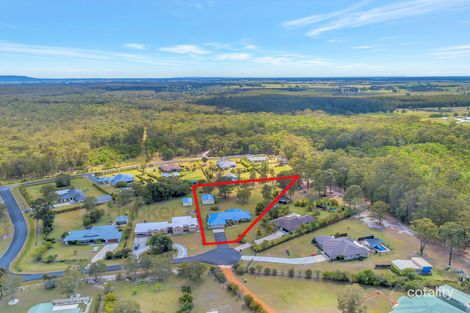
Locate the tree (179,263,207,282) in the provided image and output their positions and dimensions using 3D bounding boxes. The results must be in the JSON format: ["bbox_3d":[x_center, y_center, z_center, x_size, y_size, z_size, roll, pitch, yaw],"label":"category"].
[{"bbox_3d":[-20.100,54.500,148.470,13.000,7.300,13.000,0,14,0],"label":"tree"}]

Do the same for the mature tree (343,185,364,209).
[{"bbox_3d":[77.170,27.240,204.670,12.010,15.630,12.010,0,14,0],"label":"mature tree"}]

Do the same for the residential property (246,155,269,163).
[{"bbox_3d":[23.890,1.960,327.250,21.980,5.080,14.650,-1,14,-5],"label":"residential property"}]

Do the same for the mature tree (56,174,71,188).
[{"bbox_3d":[-146.600,21.710,268.080,11.000,12.000,11.000,0,14,0],"label":"mature tree"}]

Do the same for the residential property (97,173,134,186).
[{"bbox_3d":[-109.100,20.510,286.040,29.000,5.500,15.000,-8,16,-29],"label":"residential property"}]

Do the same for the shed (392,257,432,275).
[{"bbox_3d":[72.700,45.330,129.800,13.000,3.300,7.800,0,14,0],"label":"shed"}]

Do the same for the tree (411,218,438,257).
[{"bbox_3d":[99.000,43.520,164.880,13.000,20.500,13.000,0,14,0],"label":"tree"}]

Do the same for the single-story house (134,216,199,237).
[{"bbox_3d":[-38.680,38.980,179.140,34.190,5.270,14.650,-3,14,-11],"label":"single-story house"}]

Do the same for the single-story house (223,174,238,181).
[{"bbox_3d":[-4.200,19.440,292.270,14.000,4.500,8.000,-4,15,-15],"label":"single-story house"}]

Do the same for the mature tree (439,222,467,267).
[{"bbox_3d":[97.240,40.200,141.950,11.230,21.000,11.230,0,14,0],"label":"mature tree"}]

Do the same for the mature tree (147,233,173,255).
[{"bbox_3d":[-37.290,42.990,155.890,12.010,8.790,12.010,0,14,0],"label":"mature tree"}]

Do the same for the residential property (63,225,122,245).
[{"bbox_3d":[-74.820,41.640,168.730,28.330,5.180,13.970,-2,14,-9],"label":"residential property"}]

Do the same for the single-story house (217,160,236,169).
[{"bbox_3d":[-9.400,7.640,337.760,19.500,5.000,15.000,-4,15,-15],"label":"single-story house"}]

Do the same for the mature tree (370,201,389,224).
[{"bbox_3d":[85.250,33.100,184.300,10.060,14.160,10.060,0,14,0],"label":"mature tree"}]

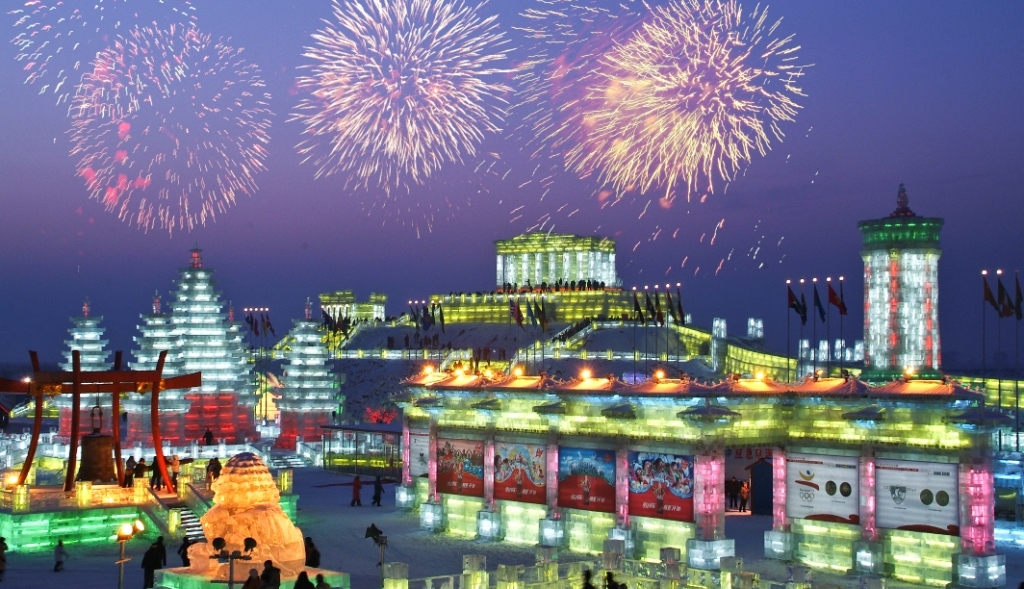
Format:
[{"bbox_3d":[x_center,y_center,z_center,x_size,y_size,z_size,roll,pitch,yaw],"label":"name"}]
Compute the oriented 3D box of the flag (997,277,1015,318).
[{"bbox_3d":[43.354,0.351,120.064,1.600,3.400,0.400,0,-3,11],"label":"flag"}]

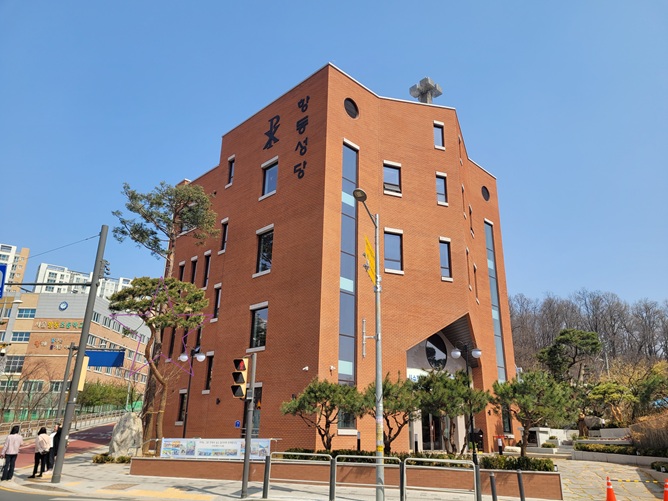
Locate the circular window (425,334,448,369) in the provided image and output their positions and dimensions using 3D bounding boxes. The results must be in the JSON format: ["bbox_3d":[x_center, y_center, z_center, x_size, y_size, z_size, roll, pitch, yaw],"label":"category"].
[{"bbox_3d":[5.564,5.581,27.433,0.150,2.070,2.070,-18,-27,42],"label":"circular window"}]

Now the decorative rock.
[{"bbox_3d":[-8.226,7.309,19.856,1.050,1.708,0.750,7,-21,-14],"label":"decorative rock"}]

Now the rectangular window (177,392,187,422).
[{"bbox_3d":[-8.025,8.361,26.681,0.783,1.420,0.150,-18,-28,42],"label":"rectangular window"}]

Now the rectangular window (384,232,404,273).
[{"bbox_3d":[3.068,0.075,26.020,1.000,2.030,0.200,8,-21,-18],"label":"rectangular window"}]

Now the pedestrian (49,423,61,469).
[{"bbox_3d":[-10.449,7.375,18.783,0.350,1.736,0.480,7,-21,-14],"label":"pedestrian"}]

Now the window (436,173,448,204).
[{"bbox_3d":[6.290,-3.511,29.269,0.710,1.970,0.150,9,-21,-19],"label":"window"}]

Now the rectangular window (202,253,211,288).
[{"bbox_3d":[-7.416,1.265,29.624,0.600,1.950,0.200,-18,-27,42],"label":"rectangular window"}]

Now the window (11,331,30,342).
[{"bbox_3d":[-44.976,12.436,72.044,2.650,1.500,0.200,0,-20,4],"label":"window"}]

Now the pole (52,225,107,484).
[{"bbox_3d":[-8.397,3.108,16.827,0.250,8.530,0.250,1,-20,0],"label":"pole"}]

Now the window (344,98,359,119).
[{"bbox_3d":[0.923,-7.746,27.545,1.150,1.150,0.150,20,-27,-41],"label":"window"}]

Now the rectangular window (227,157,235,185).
[{"bbox_3d":[-6.496,-4.963,31.883,0.150,1.940,0.700,20,-27,-41],"label":"rectangular window"}]

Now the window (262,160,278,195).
[{"bbox_3d":[-3.393,-3.759,26.590,1.429,1.785,0.150,-18,-28,42],"label":"window"}]

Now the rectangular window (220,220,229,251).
[{"bbox_3d":[-6.168,-0.721,28.342,0.688,1.675,0.150,-18,-28,42],"label":"rectangular window"}]

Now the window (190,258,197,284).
[{"bbox_3d":[-8.305,1.562,29.714,0.718,1.933,0.150,-18,-28,42],"label":"window"}]

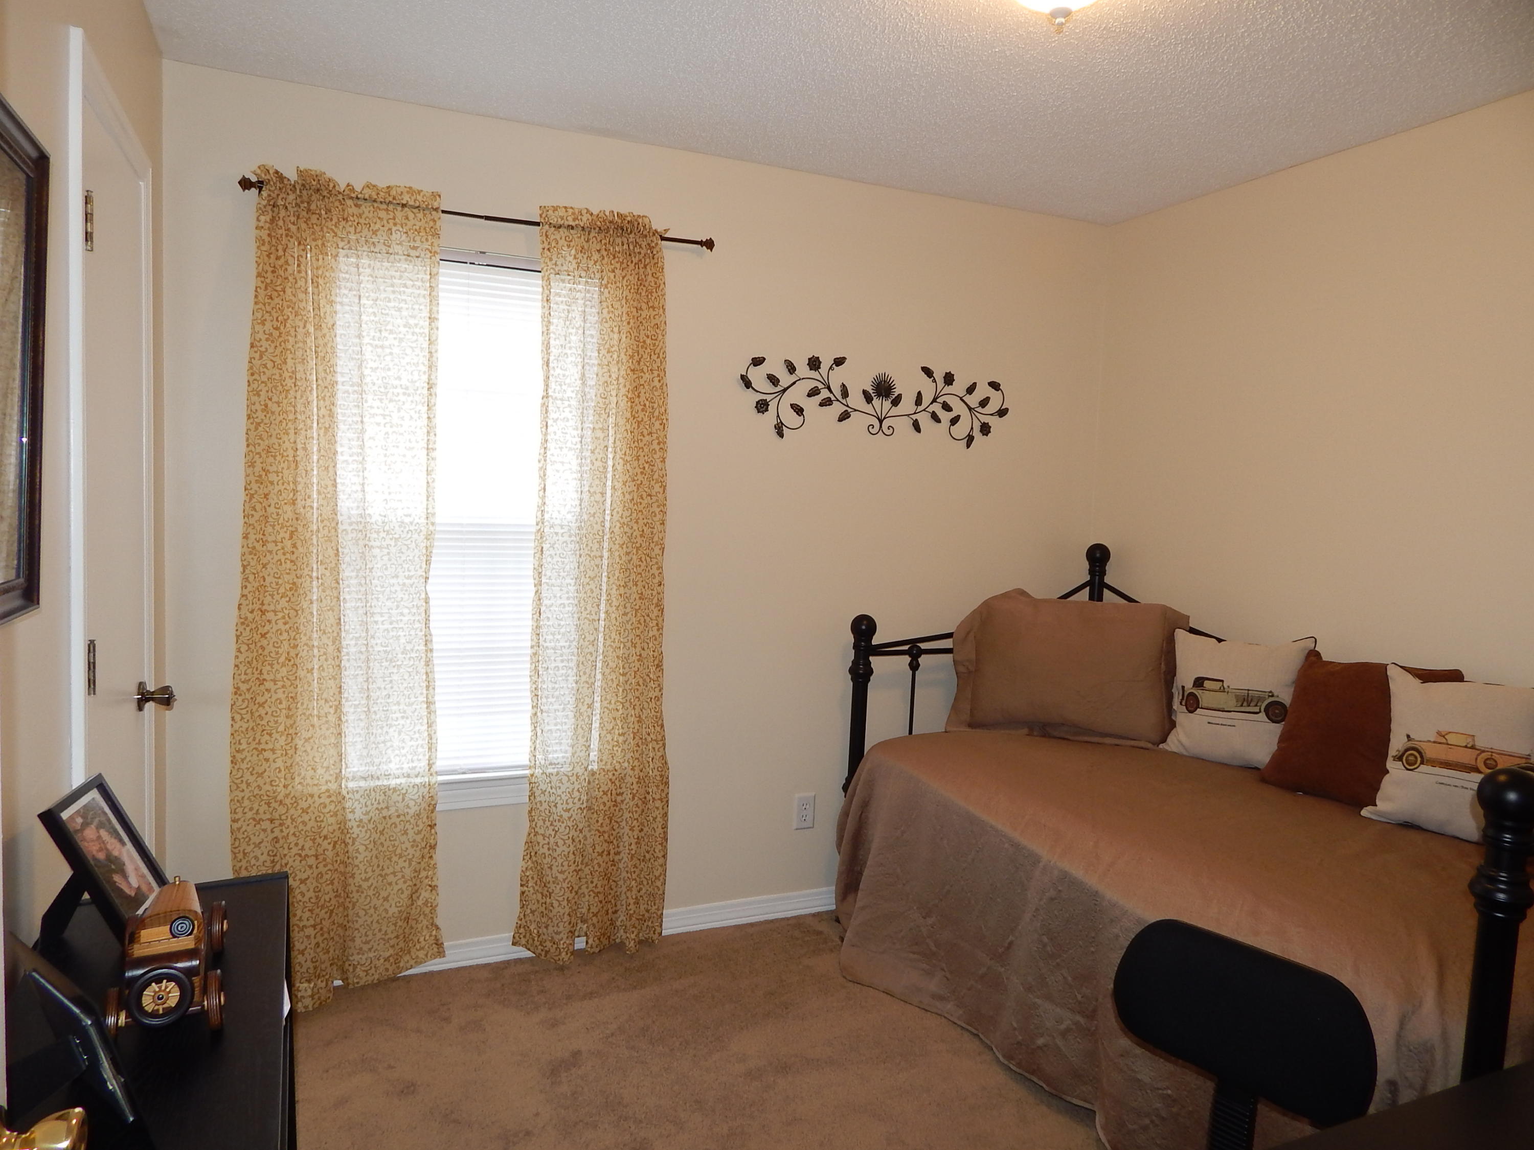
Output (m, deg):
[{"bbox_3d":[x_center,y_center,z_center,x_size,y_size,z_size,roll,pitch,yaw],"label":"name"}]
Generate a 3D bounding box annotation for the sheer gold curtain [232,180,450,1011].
[{"bbox_3d":[-1.128,0.057,2.714,0.535,2.170,0.100,0,4,-24],"label":"sheer gold curtain"}]

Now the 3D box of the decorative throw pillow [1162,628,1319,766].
[{"bbox_3d":[1.405,0.378,3.064,0.140,0.400,0.420,16,-7,-37],"label":"decorative throw pillow"}]

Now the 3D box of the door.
[{"bbox_3d":[-1.301,0.191,2.020,0.040,2.040,0.620,0,4,-24],"label":"door"}]

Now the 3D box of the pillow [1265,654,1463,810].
[{"bbox_3d":[1.541,0.409,2.678,0.140,0.410,0.425,23,-6,-26],"label":"pillow"}]

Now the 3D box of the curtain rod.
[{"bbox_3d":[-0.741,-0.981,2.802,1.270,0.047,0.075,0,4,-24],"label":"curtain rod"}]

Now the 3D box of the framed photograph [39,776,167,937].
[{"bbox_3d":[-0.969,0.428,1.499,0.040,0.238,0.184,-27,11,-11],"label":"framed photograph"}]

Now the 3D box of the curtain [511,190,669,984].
[{"bbox_3d":[-0.494,0.054,2.990,0.460,2.170,0.100,0,4,-24],"label":"curtain"}]

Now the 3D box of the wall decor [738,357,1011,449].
[{"bbox_3d":[0.383,-0.569,3.391,1.030,0.272,0.035,0,4,-24],"label":"wall decor"}]

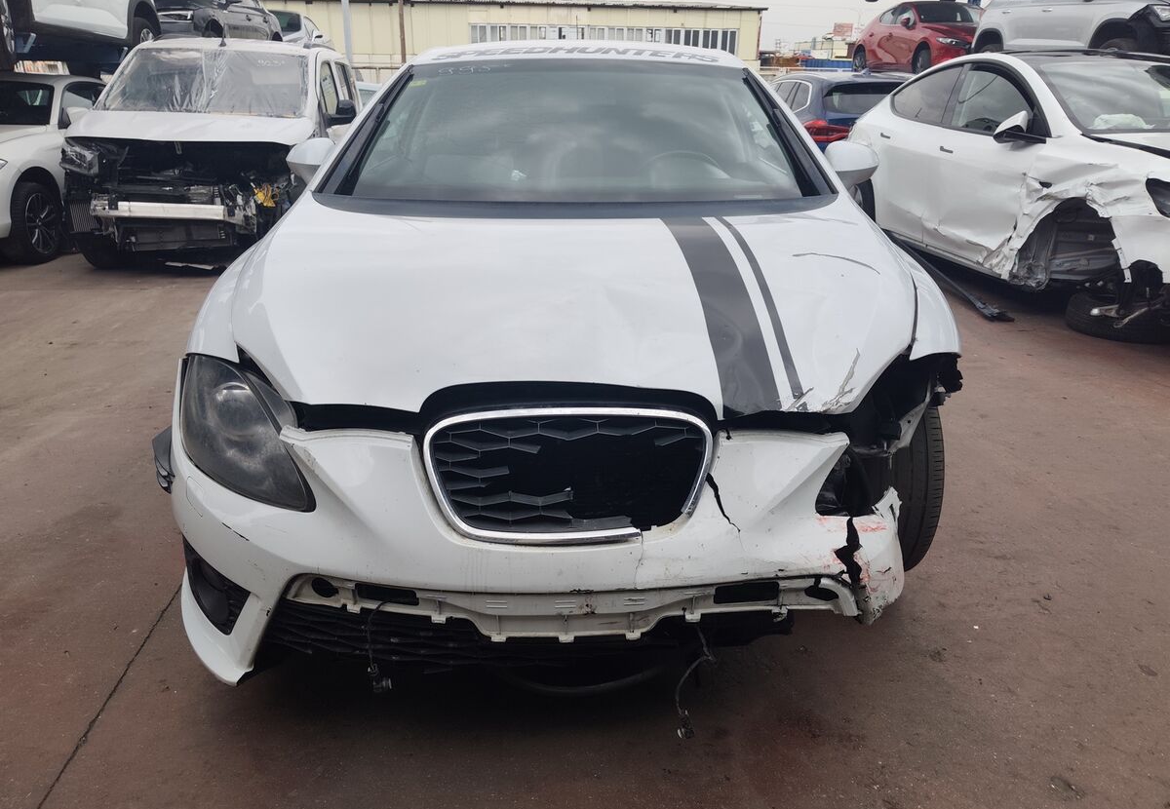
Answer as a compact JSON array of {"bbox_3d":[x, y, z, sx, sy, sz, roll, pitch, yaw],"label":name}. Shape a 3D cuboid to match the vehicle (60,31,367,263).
[{"bbox_3d":[-3.101,-2.471,7.326,1.900,1.840,4.300,-3,21,-8],"label":"vehicle"}]

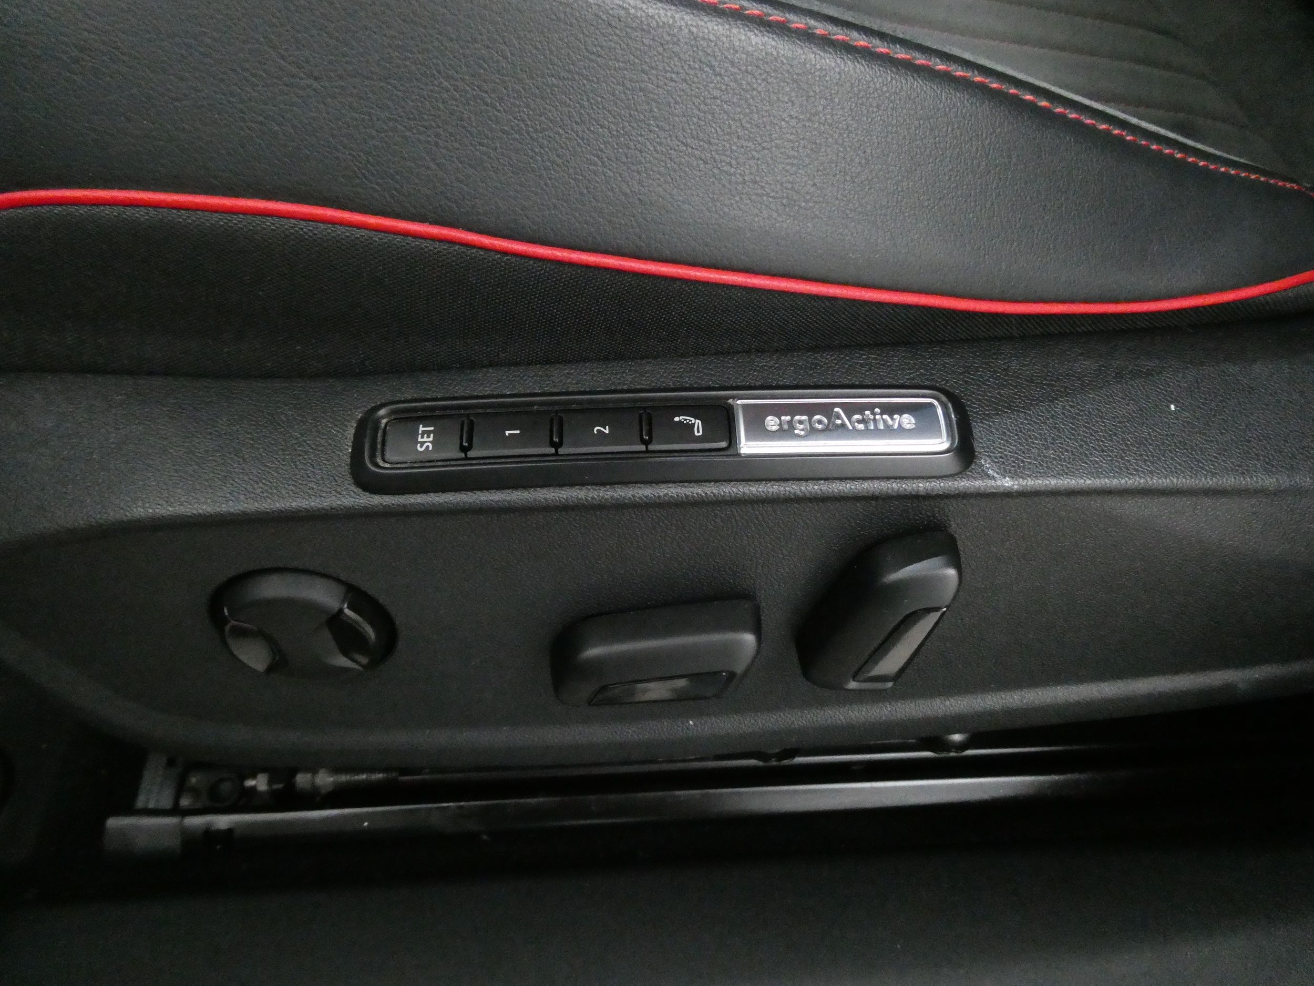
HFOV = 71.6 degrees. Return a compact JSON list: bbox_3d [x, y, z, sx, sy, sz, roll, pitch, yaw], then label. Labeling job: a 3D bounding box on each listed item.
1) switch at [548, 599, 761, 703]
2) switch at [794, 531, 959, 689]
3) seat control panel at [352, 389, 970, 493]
[{"bbox_3d":[0.000,0.050,0.278,0.062,0.025,0.019,-6,45,5],"label":"switch"},{"bbox_3d":[0.064,0.036,0.265,0.025,0.054,0.019,13,43,-13],"label":"switch"},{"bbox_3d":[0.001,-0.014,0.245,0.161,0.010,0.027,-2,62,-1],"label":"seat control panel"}]

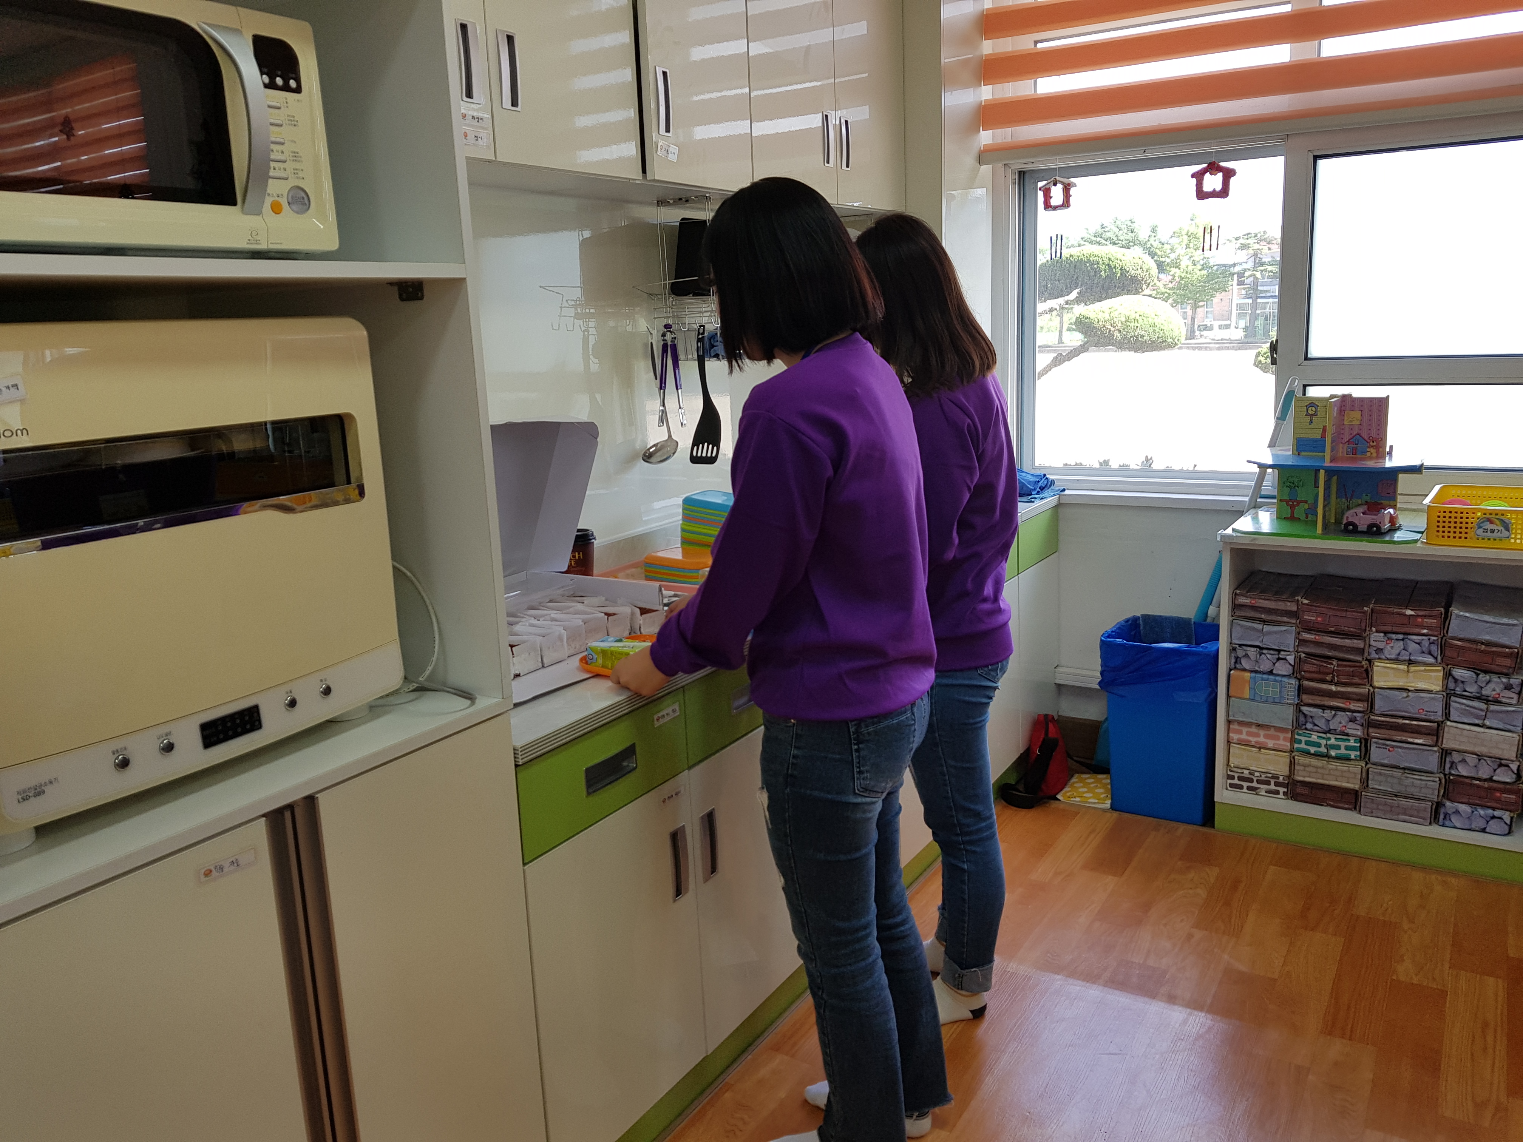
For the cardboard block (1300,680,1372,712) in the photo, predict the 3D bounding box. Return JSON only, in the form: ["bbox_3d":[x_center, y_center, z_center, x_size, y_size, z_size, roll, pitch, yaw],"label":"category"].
[{"bbox_3d":[1.536,0.289,3.044,0.152,0.068,0.300,5,14,29],"label":"cardboard block"}]

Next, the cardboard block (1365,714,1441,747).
[{"bbox_3d":[1.645,0.360,2.911,0.151,0.064,0.295,5,14,32],"label":"cardboard block"}]

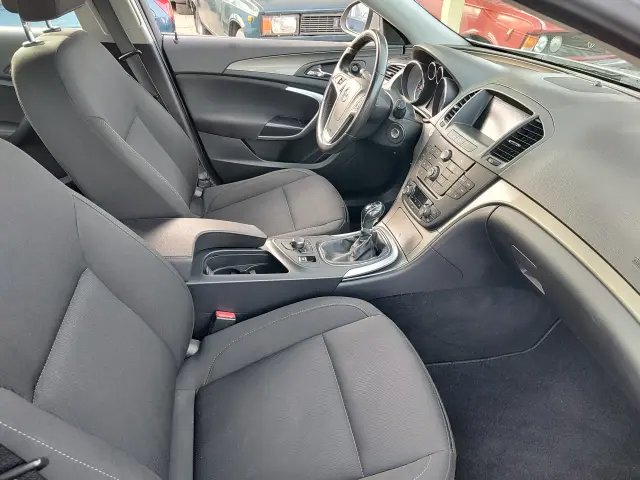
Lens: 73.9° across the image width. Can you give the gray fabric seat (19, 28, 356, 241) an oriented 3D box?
[{"bbox_3d":[-0.312,-0.244,1.278,0.790,0.740,0.530,-4,34,-11],"label":"gray fabric seat"}]

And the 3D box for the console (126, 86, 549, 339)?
[{"bbox_3d":[-0.036,-0.051,1.022,0.920,0.630,0.335,-4,34,-11],"label":"console"}]

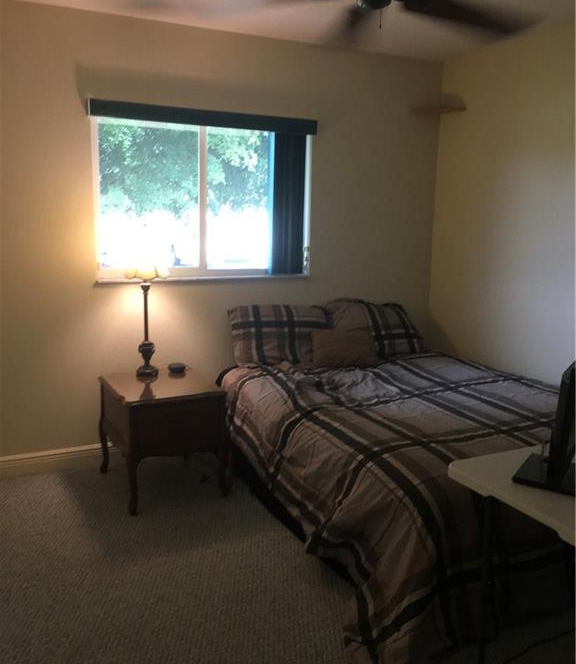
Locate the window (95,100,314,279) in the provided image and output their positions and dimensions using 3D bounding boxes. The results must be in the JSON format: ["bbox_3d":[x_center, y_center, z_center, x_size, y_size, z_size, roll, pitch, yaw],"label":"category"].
[{"bbox_3d":[-0.447,-0.763,3.645,1.296,0.941,0.100,-4,11,-24],"label":"window"}]

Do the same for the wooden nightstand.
[{"bbox_3d":[-0.657,0.541,3.393,0.530,0.555,0.590,-5,12,-28],"label":"wooden nightstand"}]

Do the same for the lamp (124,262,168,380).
[{"bbox_3d":[-0.776,-0.076,3.468,0.235,0.630,0.235,-4,11,-24],"label":"lamp"}]

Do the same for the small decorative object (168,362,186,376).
[{"bbox_3d":[-0.614,0.206,3.592,0.088,0.036,0.088,-4,11,-24],"label":"small decorative object"}]

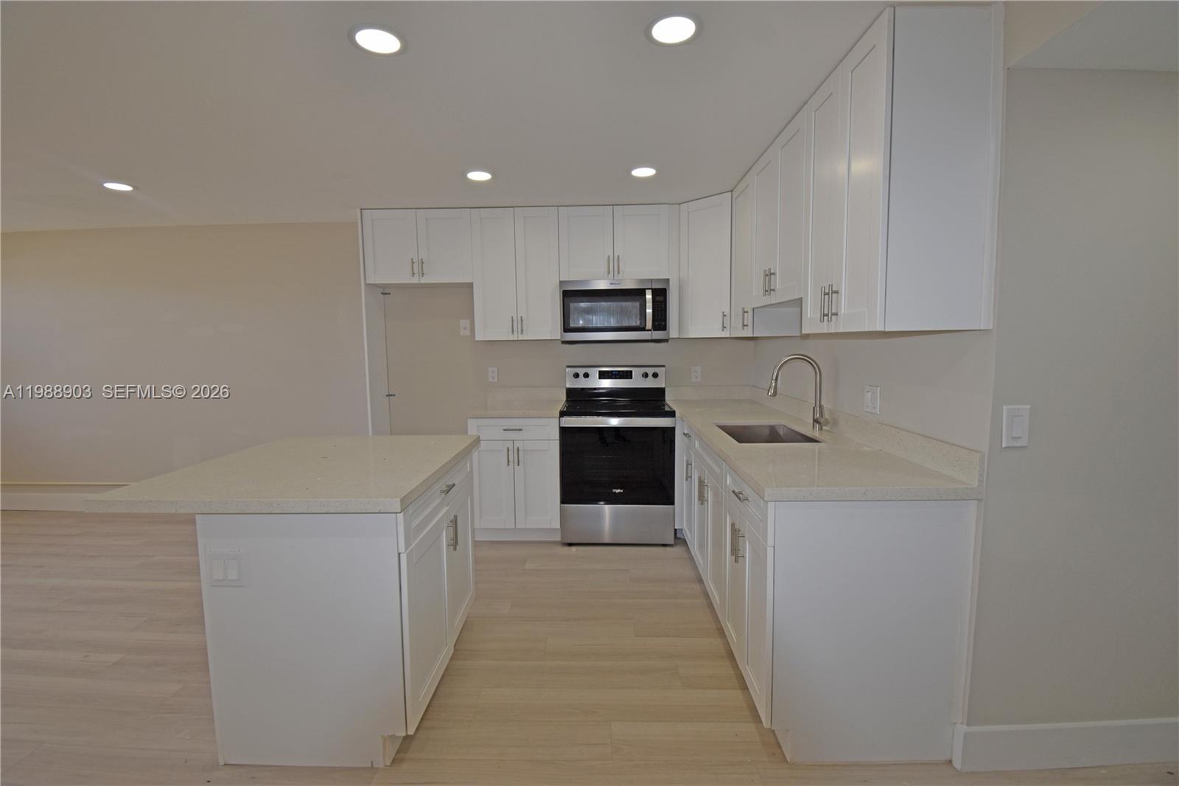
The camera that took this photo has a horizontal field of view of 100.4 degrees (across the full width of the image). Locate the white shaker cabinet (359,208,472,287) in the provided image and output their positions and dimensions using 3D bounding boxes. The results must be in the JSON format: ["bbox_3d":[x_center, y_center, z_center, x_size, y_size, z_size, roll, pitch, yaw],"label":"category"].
[{"bbox_3d":[-1.206,-1.049,3.627,0.755,0.500,0.323,-1,6,2],"label":"white shaker cabinet"}]

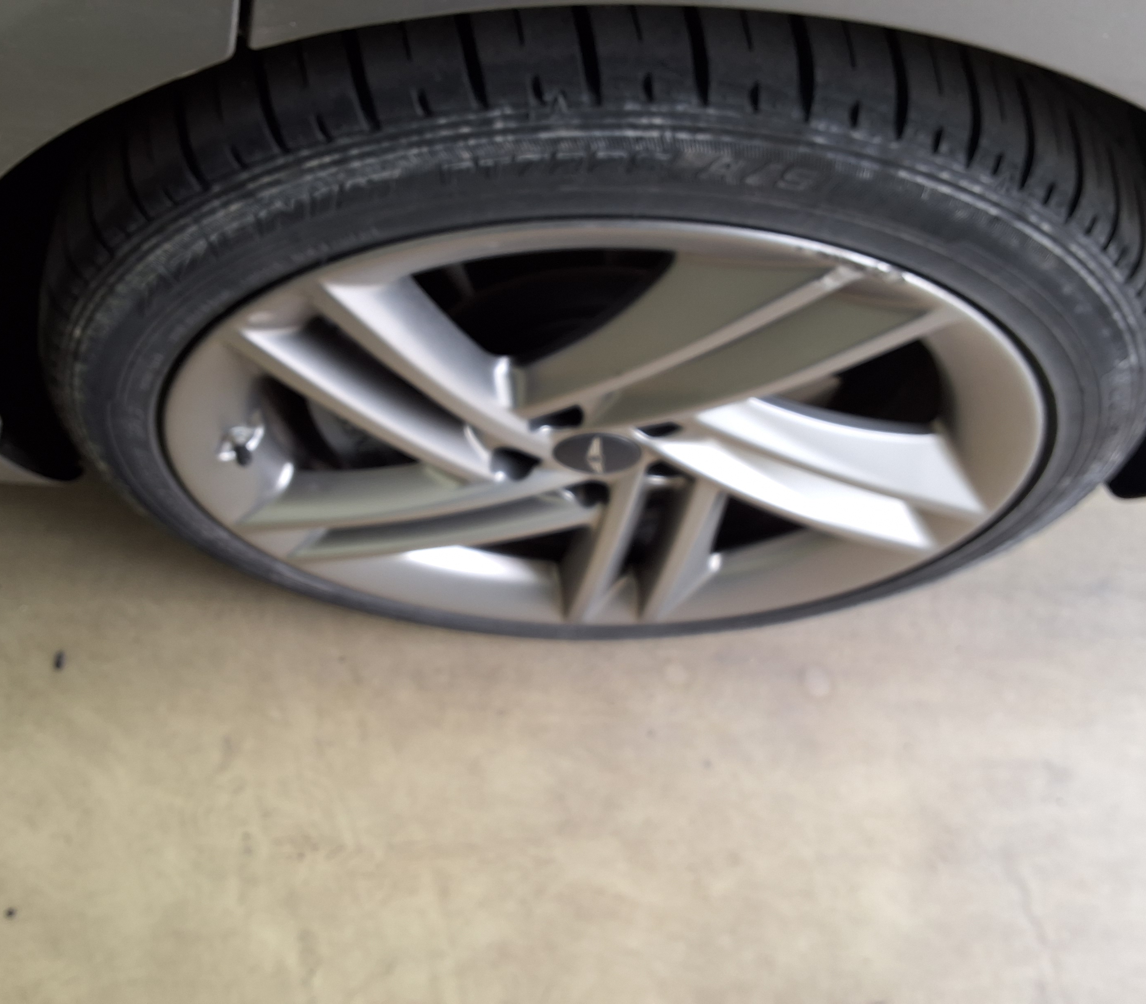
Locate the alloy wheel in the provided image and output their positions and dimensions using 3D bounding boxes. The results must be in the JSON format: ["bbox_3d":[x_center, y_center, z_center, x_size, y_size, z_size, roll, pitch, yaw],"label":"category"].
[{"bbox_3d":[0.019,-0.100,0.731,0.522,0.522,0.210,0,65,0],"label":"alloy wheel"}]

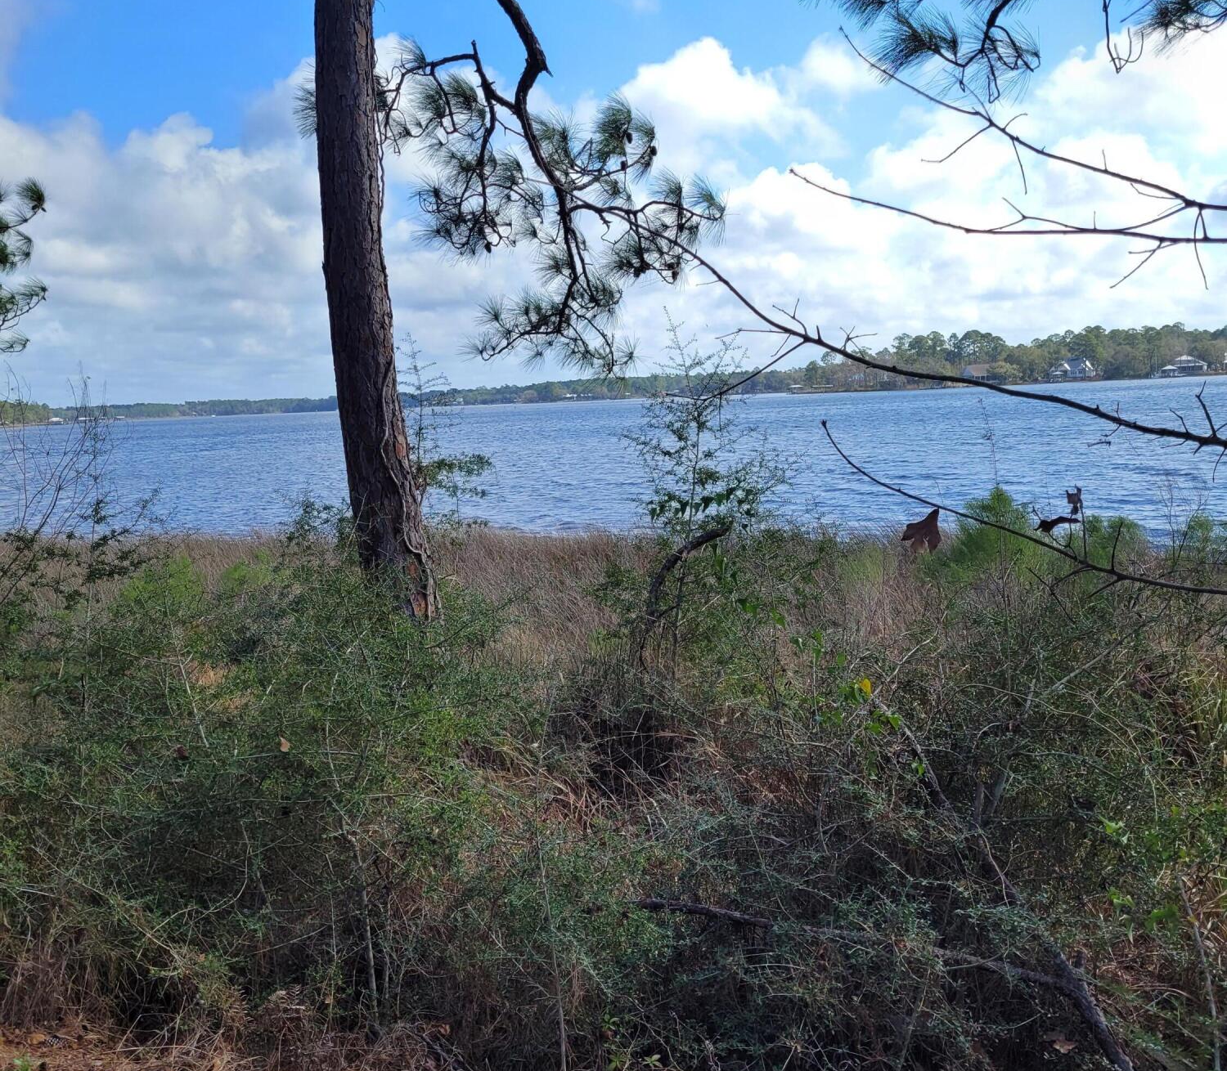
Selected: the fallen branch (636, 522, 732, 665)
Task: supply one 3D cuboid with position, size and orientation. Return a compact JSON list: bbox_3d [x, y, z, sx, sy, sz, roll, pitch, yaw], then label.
[{"bbox_3d":[0.300,0.246,5.200,0.410,0.600,0.200,-2,6,0],"label":"fallen branch"}]

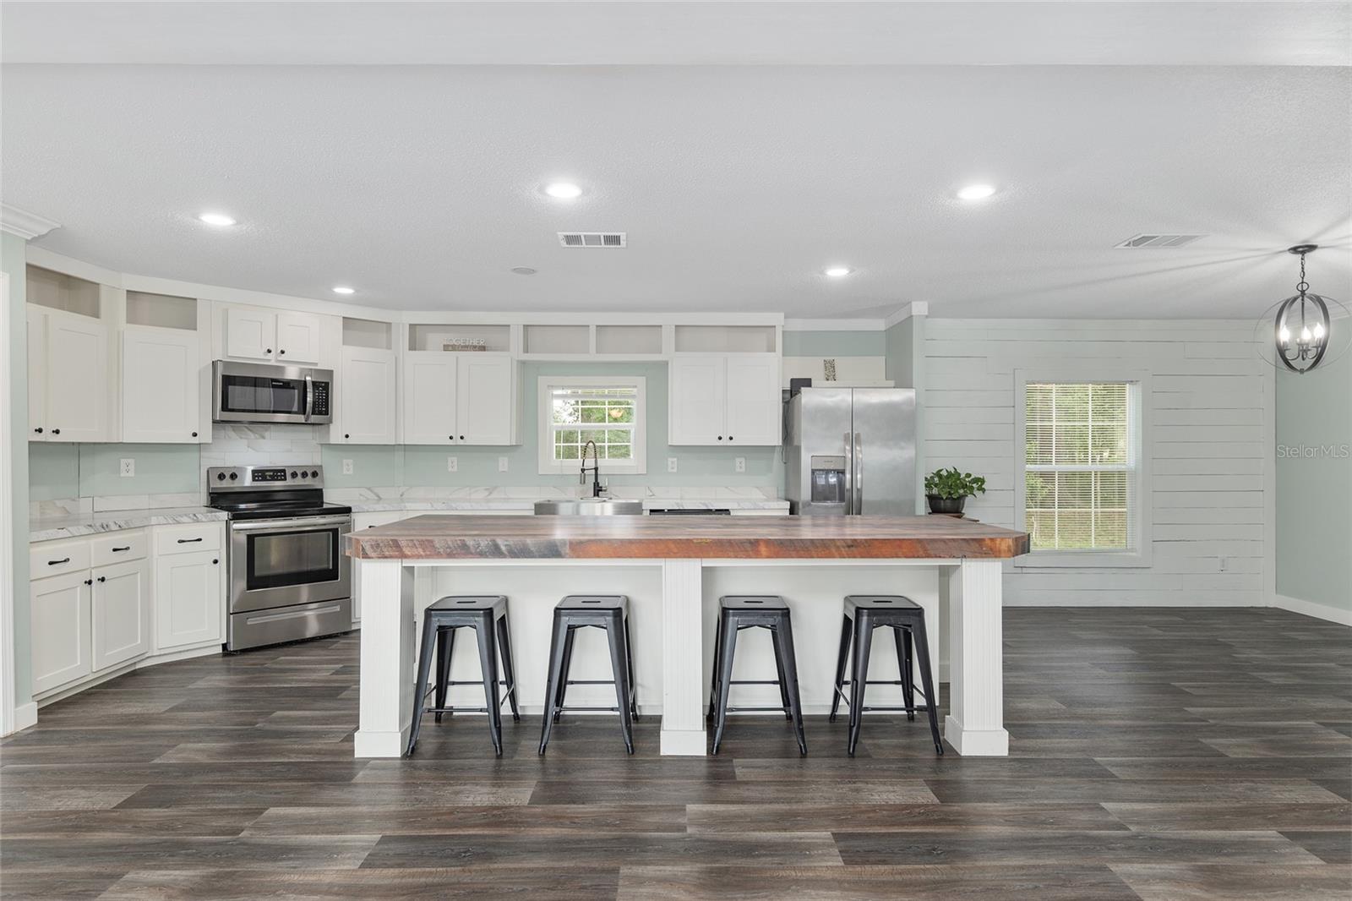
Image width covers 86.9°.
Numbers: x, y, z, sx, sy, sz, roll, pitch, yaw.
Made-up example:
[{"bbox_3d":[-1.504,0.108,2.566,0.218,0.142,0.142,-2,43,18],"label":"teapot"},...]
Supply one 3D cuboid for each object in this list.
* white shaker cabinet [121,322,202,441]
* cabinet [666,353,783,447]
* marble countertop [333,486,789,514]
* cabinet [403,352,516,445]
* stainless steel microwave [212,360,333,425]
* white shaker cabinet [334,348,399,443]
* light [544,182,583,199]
[{"bbox_3d":[-3.435,-0.420,4.750,0.445,0.755,0.310,0,0,-45],"label":"white shaker cabinet"},{"bbox_3d":[0.396,-0.414,5.963,0.915,0.755,0.330,0,0,0],"label":"cabinet"},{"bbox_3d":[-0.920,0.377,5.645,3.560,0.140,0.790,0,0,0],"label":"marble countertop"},{"bbox_3d":[-1.741,-0.420,5.890,0.915,0.757,0.305,0,0,0],"label":"cabinet"},{"bbox_3d":[-2.980,-0.405,5.245,0.757,0.410,0.400,0,0,-45],"label":"stainless steel microwave"},{"bbox_3d":[-2.561,-0.414,5.795,0.490,0.755,0.330,0,0,-45],"label":"white shaker cabinet"},{"bbox_3d":[-0.483,-1.113,3.066,0.165,0.025,0.165,0,0,0],"label":"light"}]

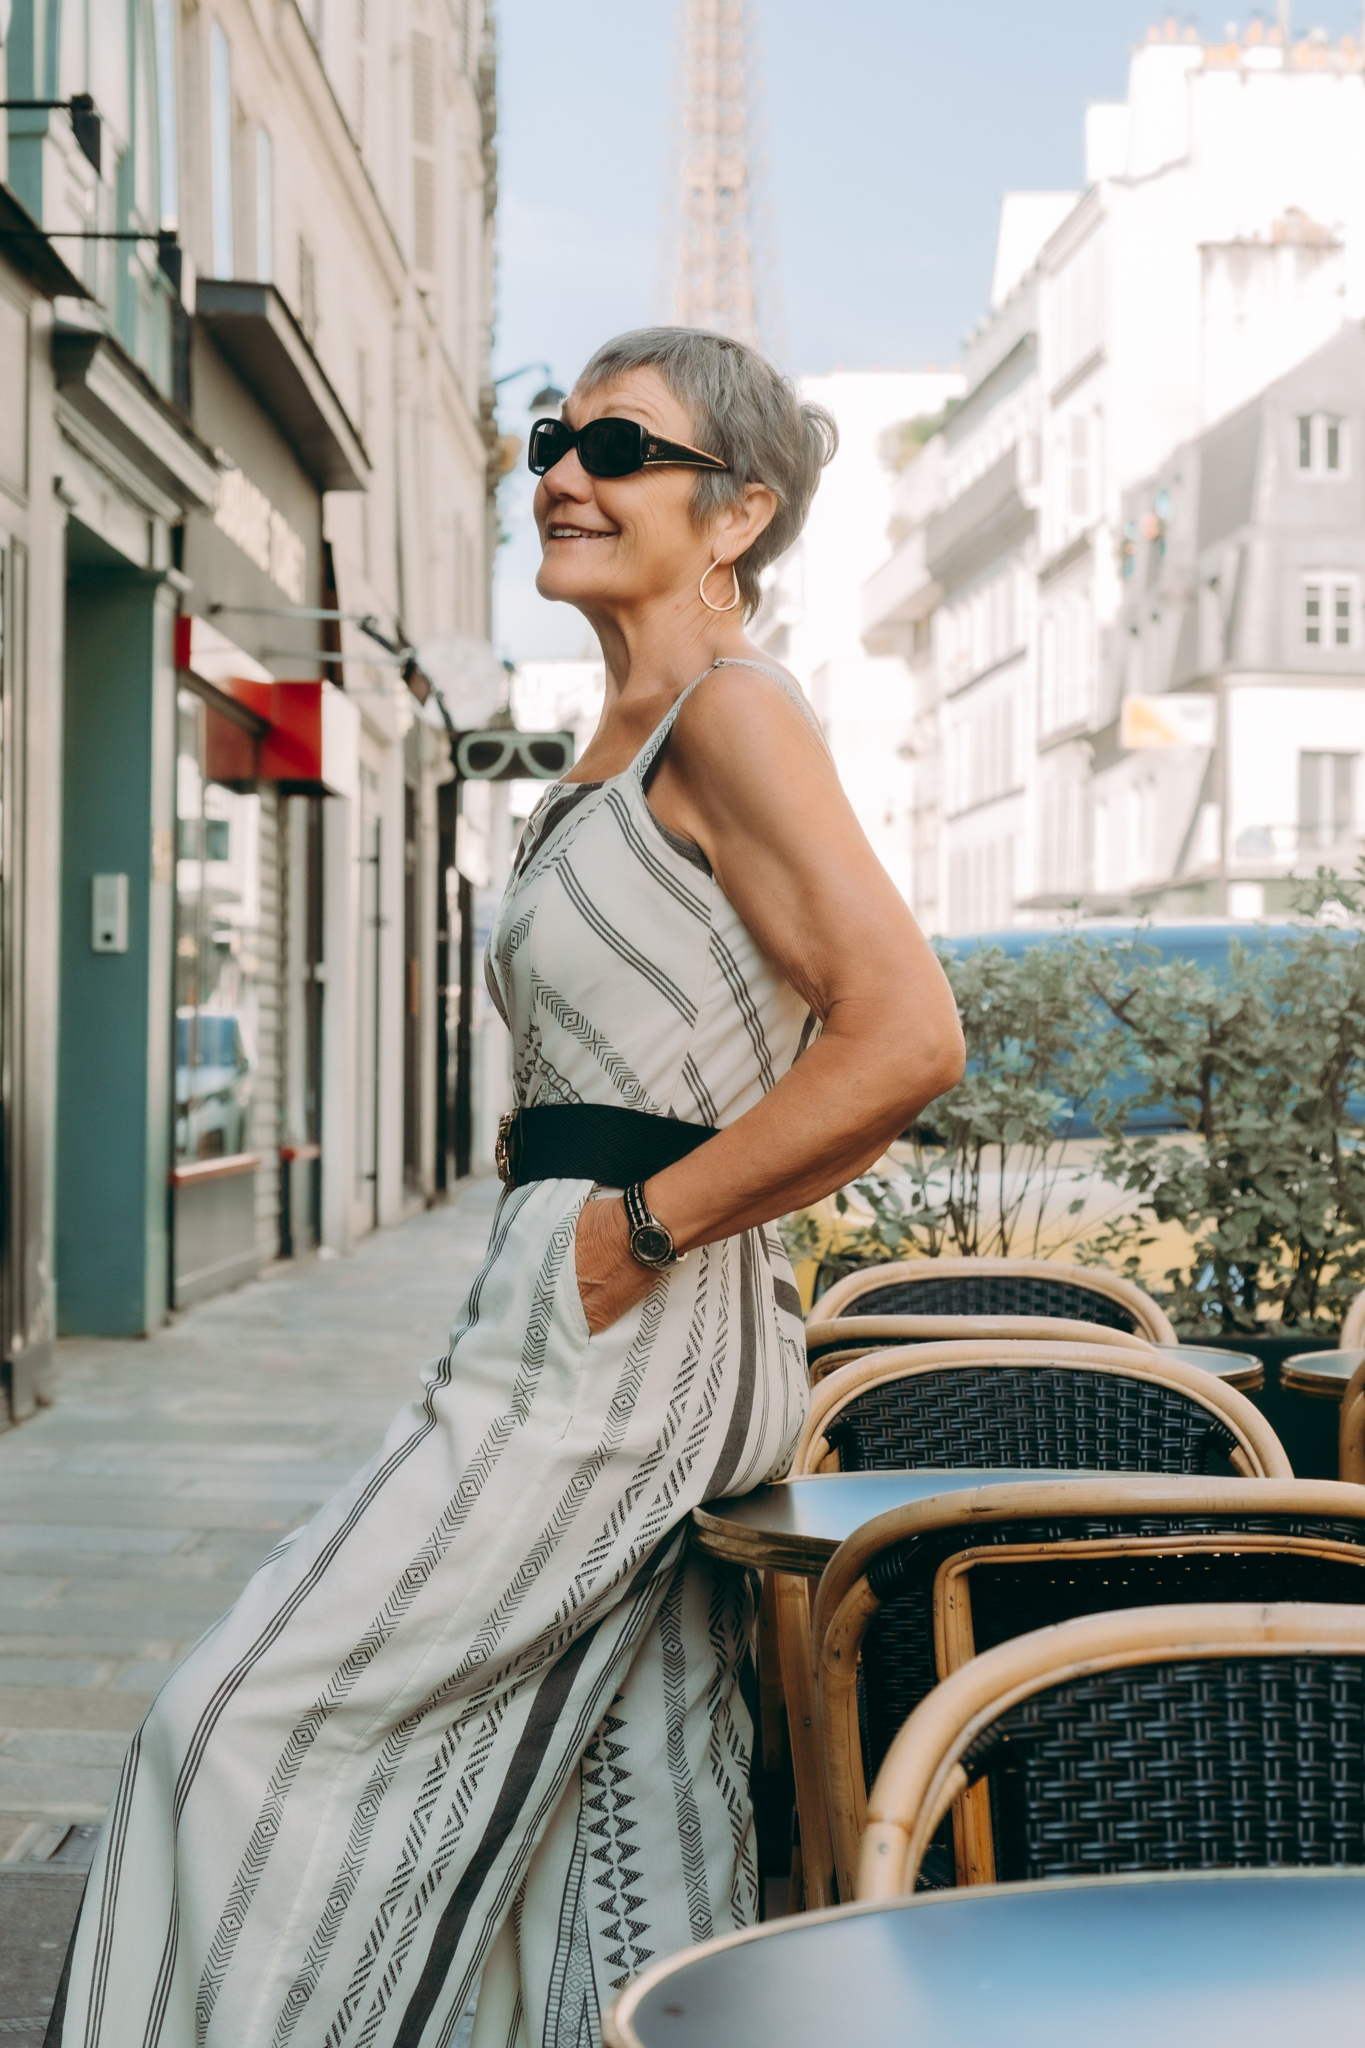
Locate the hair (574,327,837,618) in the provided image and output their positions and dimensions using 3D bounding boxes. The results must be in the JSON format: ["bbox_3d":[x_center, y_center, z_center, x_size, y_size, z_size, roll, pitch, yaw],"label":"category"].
[{"bbox_3d":[0.019,-0.432,3.110,0.200,0.215,0.175,10,-1,-35],"label":"hair"}]

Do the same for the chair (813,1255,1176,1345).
[{"bbox_3d":[0.378,0.708,4.777,0.500,0.830,0.540,0,0,2],"label":"chair"}]

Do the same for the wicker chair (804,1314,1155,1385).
[{"bbox_3d":[0.293,0.704,4.197,0.500,0.830,0.540,0,0,3],"label":"wicker chair"}]

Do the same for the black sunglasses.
[{"bbox_3d":[-0.021,-0.430,3.075,0.130,0.048,0.145,10,-1,-35],"label":"black sunglasses"}]

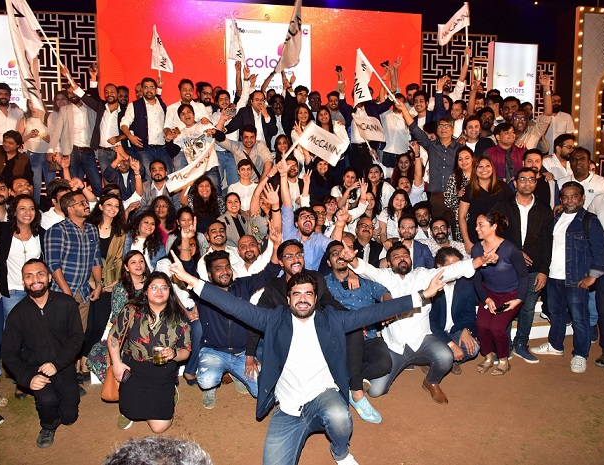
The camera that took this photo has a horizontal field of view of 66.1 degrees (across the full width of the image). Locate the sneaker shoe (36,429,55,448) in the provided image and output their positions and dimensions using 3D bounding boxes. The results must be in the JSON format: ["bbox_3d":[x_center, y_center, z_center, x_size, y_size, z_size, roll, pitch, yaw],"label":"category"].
[{"bbox_3d":[-1.693,1.307,3.091,0.105,0.110,0.280,-2,5,-20],"label":"sneaker shoe"}]

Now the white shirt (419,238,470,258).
[{"bbox_3d":[1.335,0.365,4.350,0.440,0.610,0.270,0,5,12],"label":"white shirt"}]

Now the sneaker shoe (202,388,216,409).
[{"bbox_3d":[-0.672,1.172,3.395,0.105,0.110,0.290,0,5,-3],"label":"sneaker shoe"}]

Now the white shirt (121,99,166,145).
[{"bbox_3d":[-1.752,-1.226,5.150,0.480,0.530,0.290,-4,6,-36],"label":"white shirt"}]

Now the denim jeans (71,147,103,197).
[{"bbox_3d":[-2.472,-0.530,5.350,0.400,0.920,0.320,-2,6,-14],"label":"denim jeans"}]

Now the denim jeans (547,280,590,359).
[{"bbox_3d":[2.336,0.736,4.070,0.380,0.820,0.290,3,6,33],"label":"denim jeans"}]

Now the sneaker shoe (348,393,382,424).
[{"bbox_3d":[0.454,1.209,3.229,0.100,0.110,0.275,-2,5,-20],"label":"sneaker shoe"}]

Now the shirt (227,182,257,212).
[{"bbox_3d":[-0.635,-0.310,5.020,0.390,0.500,0.250,-1,5,-8],"label":"shirt"}]

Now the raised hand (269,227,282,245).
[{"bbox_3d":[-0.208,0.024,3.650,0.100,0.180,0.070,-1,6,0],"label":"raised hand"}]

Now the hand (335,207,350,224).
[{"bbox_3d":[0.340,-0.166,3.850,0.110,0.180,0.080,12,3,5],"label":"hand"}]

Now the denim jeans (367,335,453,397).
[{"bbox_3d":[0.800,0.955,3.600,0.660,0.500,0.520,0,5,2],"label":"denim jeans"}]

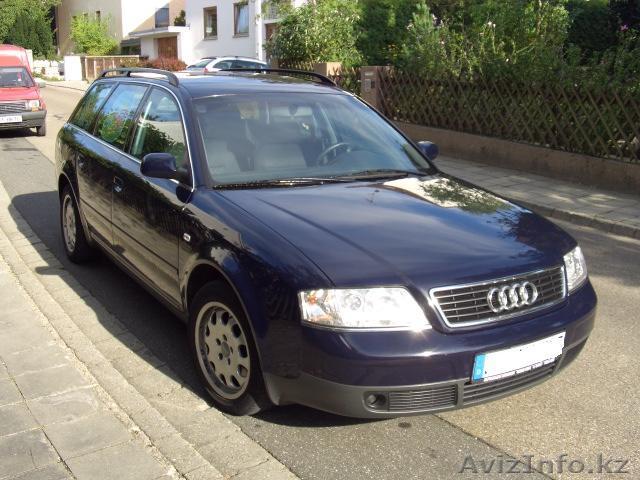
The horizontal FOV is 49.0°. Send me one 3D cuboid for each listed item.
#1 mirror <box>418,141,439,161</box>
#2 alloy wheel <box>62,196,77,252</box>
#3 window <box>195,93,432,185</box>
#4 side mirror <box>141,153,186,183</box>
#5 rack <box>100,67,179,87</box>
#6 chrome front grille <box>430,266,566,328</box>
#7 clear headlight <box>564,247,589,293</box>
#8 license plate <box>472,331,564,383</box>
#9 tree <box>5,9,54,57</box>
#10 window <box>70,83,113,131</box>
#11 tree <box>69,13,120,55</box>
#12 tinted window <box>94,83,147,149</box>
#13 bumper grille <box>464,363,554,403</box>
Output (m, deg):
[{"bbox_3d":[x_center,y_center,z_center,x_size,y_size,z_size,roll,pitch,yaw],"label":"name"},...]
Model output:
[{"bbox_3d":[0.692,-0.563,4.467,0.220,0.145,0.140,-8,17,-32],"label":"mirror"},{"bbox_3d":[-1.856,-0.130,5.449,0.180,0.450,0.450,-8,17,-32],"label":"alloy wheel"},{"bbox_3d":[-0.093,-0.600,4.035,1.450,0.110,0.866,-8,47,-32],"label":"window"},{"bbox_3d":[-0.796,-0.363,3.526,0.230,0.150,0.130,-8,17,-32],"label":"side mirror"},{"bbox_3d":[-1.288,-1.127,4.810,0.060,0.100,1.740,-8,17,-32],"label":"rack"},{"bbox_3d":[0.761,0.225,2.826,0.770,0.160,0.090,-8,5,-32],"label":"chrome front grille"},{"bbox_3d":[1.198,0.130,3.257,0.160,0.165,0.470,12,18,36],"label":"clear headlight"},{"bbox_3d":[0.809,0.461,2.817,0.520,0.115,0.025,-8,16,-32],"label":"license plate"},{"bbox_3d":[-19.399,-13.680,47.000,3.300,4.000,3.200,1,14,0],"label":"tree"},{"bbox_3d":[-1.705,-1.000,5.210,0.050,0.370,0.780,24,-1,-36],"label":"window"},{"bbox_3d":[-12.645,-10.788,39.438,2.700,3.600,2.700,-8,17,-32],"label":"tree"},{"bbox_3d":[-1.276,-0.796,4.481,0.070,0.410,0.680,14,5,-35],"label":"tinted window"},{"bbox_3d":[0.780,0.576,2.870,0.560,0.095,0.070,-8,17,-32],"label":"bumper grille"}]

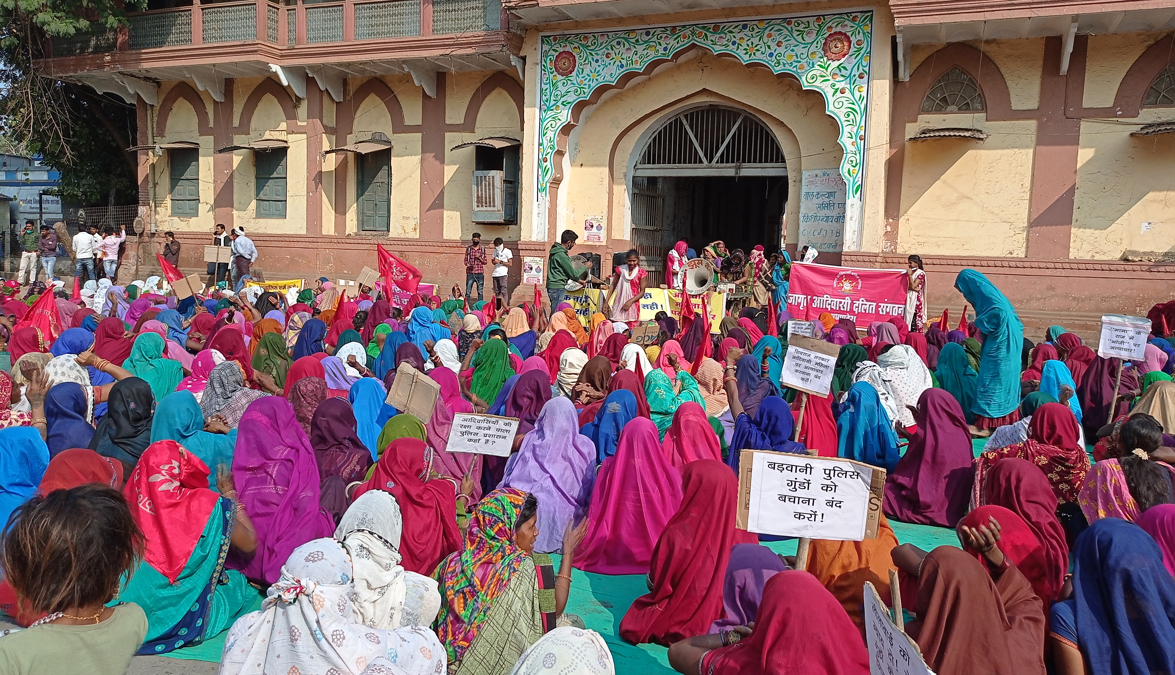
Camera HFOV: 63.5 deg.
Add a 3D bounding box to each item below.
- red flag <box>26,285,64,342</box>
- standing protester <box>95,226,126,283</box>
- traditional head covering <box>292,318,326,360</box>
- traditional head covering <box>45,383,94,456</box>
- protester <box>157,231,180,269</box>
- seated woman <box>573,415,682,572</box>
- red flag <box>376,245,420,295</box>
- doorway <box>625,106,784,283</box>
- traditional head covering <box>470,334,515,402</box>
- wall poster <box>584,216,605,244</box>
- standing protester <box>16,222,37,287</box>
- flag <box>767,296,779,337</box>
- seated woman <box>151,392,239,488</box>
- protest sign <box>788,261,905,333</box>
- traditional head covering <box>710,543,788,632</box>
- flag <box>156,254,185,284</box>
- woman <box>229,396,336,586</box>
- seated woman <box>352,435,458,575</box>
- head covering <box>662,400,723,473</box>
[{"bbox_3d":[-5.164,-0.218,9.000,0.420,0.580,0.120,1,5,-11],"label":"red flag"},{"bbox_3d":[-11.513,-1.824,22.968,0.620,1.620,0.400,1,6,-11],"label":"standing protester"},{"bbox_3d":[-2.566,0.028,8.771,0.320,0.430,0.350,6,7,35],"label":"traditional head covering"},{"bbox_3d":[-2.598,0.424,4.770,0.260,0.400,0.300,5,7,30],"label":"traditional head covering"},{"bbox_3d":[-8.665,-1.404,19.679,0.360,1.600,0.460,-1,6,-25],"label":"protester"},{"bbox_3d":[0.198,0.741,4.594,0.500,0.740,0.540,2,5,3],"label":"seated woman"},{"bbox_3d":[-2.534,-0.915,12.734,0.580,0.680,0.200,2,6,0],"label":"red flag"},{"bbox_3d":[2.110,-2.481,16.606,2.877,3.082,0.500,4,6,25],"label":"doorway"},{"bbox_3d":[-0.841,0.306,8.323,0.400,0.620,0.400,3,6,9],"label":"traditional head covering"},{"bbox_3d":[0.144,-2.439,21.300,0.455,0.580,0.010,4,6,24],"label":"wall poster"},{"bbox_3d":[-14.379,-2.170,24.381,0.520,1.640,0.330,-1,6,-25],"label":"standing protester"},{"bbox_3d":[1.921,-0.202,9.923,0.150,0.460,0.140,2,6,0],"label":"flag"},{"bbox_3d":[-2.140,0.661,5.177,0.540,0.770,0.600,4,6,20],"label":"seated woman"},{"bbox_3d":[4.193,-0.644,15.300,1.850,1.000,0.050,5,5,9],"label":"protest sign"},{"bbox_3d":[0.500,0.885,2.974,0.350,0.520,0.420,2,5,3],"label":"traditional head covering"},{"bbox_3d":[-5.794,-0.933,13.223,0.400,0.460,0.200,2,6,0],"label":"flag"},{"bbox_3d":[-1.558,0.702,4.848,0.510,0.790,0.460,3,6,14],"label":"woman"},{"bbox_3d":[-0.717,0.744,3.953,0.520,0.740,0.620,3,6,17],"label":"seated woman"},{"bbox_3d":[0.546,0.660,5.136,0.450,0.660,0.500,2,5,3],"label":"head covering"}]

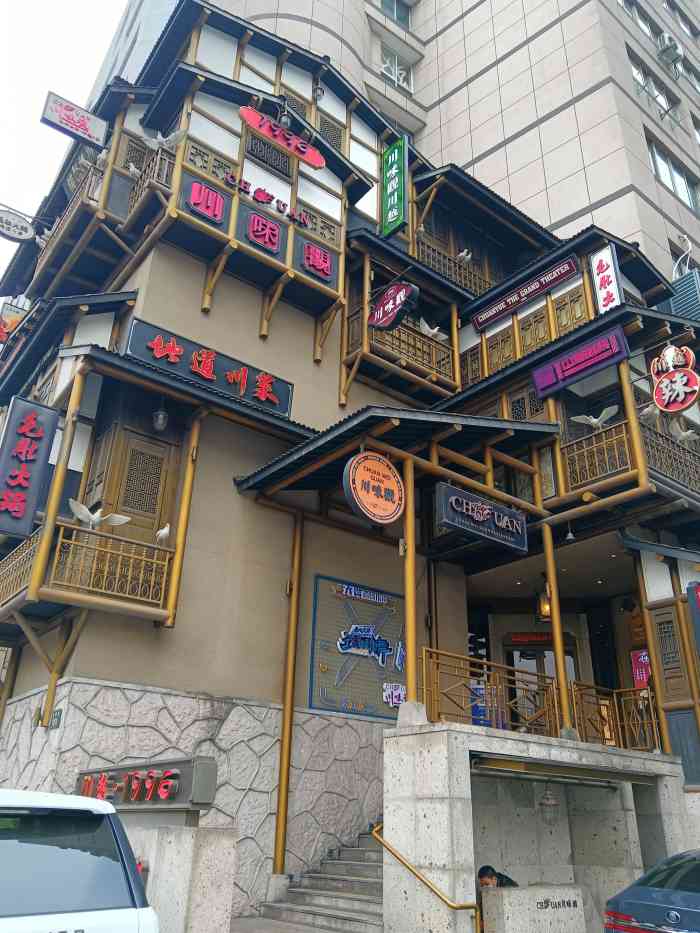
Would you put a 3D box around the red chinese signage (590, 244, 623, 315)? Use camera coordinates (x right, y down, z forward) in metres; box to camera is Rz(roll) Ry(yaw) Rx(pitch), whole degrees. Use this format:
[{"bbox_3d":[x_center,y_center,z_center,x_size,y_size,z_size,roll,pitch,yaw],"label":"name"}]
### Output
[{"bbox_3d":[4.508,-3.160,12.714,0.136,1.552,0.398,20,-32,-33],"label":"red chinese signage"}]

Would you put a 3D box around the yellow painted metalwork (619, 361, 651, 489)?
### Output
[{"bbox_3d":[4.320,-0.680,11.014,0.148,2.193,0.148,20,-31,-34],"label":"yellow painted metalwork"}]

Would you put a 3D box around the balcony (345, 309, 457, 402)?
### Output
[{"bbox_3d":[1.055,-2.103,14.266,2.460,1.220,0.720,20,-30,-35],"label":"balcony"}]

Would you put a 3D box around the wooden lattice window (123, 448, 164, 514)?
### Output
[{"bbox_3d":[-3.003,0.218,10.584,0.540,0.920,0.050,20,-30,-35],"label":"wooden lattice window"}]

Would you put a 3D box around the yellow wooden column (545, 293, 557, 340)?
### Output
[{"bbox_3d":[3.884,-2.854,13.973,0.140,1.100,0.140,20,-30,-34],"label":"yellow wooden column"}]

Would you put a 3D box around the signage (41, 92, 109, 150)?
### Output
[{"bbox_3d":[-4.441,-5.614,11.866,0.979,0.612,0.122,19,-31,-32],"label":"signage"}]

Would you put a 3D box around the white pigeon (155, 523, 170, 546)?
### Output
[{"bbox_3d":[-2.729,0.976,10.608,0.242,0.340,0.136,-4,-27,11],"label":"white pigeon"}]

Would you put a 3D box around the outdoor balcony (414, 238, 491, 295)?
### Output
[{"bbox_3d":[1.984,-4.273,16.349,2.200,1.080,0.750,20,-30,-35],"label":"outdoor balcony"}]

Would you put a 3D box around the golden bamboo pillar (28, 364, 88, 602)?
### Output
[{"bbox_3d":[-4.168,0.105,10.481,0.160,3.750,0.160,20,-30,-34],"label":"golden bamboo pillar"}]

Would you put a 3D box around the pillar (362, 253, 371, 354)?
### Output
[{"bbox_3d":[0.338,-3.430,15.143,0.145,2.620,0.145,1,-25,1],"label":"pillar"}]

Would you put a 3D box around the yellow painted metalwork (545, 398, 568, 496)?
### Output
[{"bbox_3d":[3.690,-0.450,12.990,0.155,2.150,0.155,20,-30,-34],"label":"yellow painted metalwork"}]

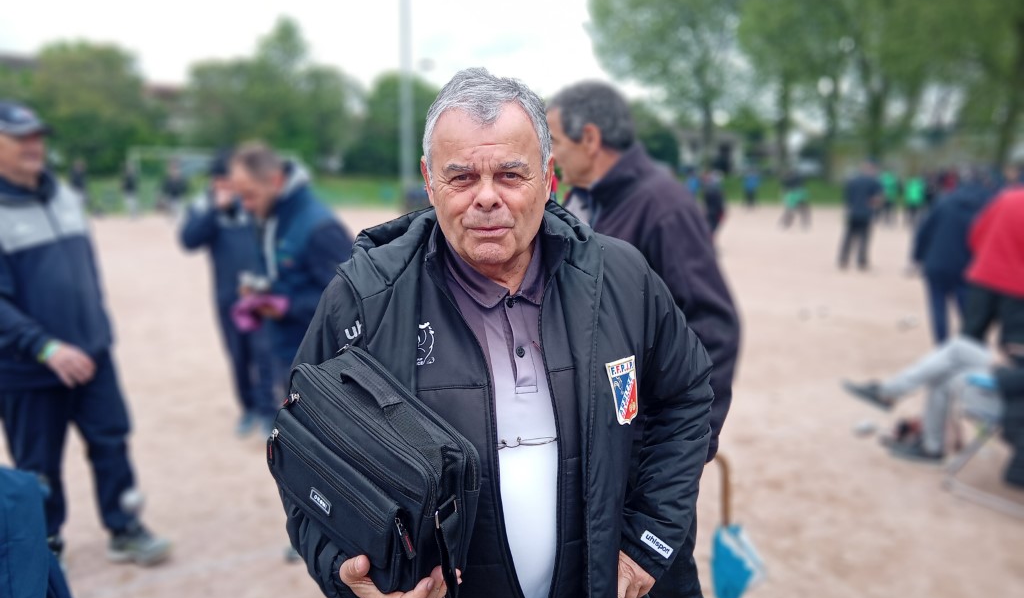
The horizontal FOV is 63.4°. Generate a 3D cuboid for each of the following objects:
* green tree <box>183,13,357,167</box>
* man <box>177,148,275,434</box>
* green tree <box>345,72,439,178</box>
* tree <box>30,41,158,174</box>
[{"bbox_3d":[-14.035,-11.852,48.754,10.475,9.066,8.500,0,9,0],"label":"green tree"},{"bbox_3d":[-1.739,-0.026,5.138,0.620,1.774,0.450,-2,9,-11],"label":"man"},{"bbox_3d":[-6.753,-10.086,48.018,5.913,6.021,5.600,0,9,0],"label":"green tree"},{"bbox_3d":[-24.684,-11.159,48.863,7.668,7.782,7.000,0,9,0],"label":"tree"}]

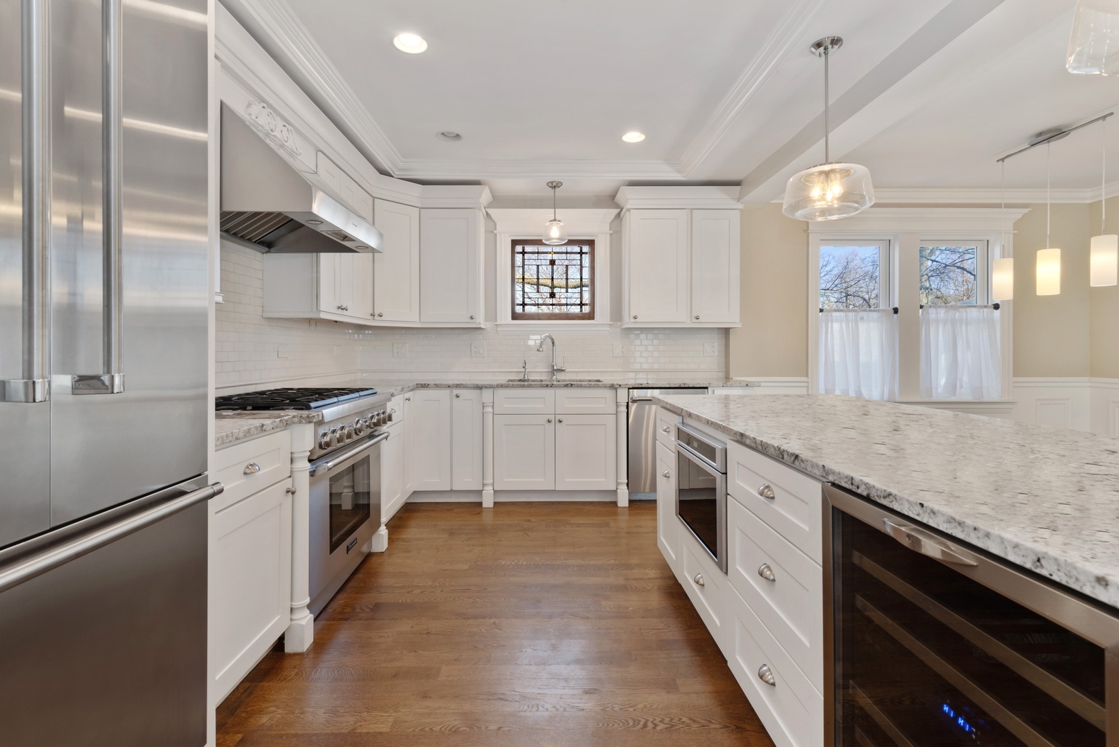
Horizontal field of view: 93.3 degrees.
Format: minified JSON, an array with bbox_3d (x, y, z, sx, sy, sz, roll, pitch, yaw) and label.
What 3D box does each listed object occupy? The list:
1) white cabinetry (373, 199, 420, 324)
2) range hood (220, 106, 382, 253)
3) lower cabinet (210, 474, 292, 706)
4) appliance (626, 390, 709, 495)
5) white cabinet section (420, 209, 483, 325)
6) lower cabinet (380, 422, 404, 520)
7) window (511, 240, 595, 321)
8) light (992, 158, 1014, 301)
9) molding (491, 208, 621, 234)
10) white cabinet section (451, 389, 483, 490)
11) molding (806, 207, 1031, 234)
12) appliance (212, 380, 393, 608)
[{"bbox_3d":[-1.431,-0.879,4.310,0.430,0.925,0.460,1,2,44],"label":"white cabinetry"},{"bbox_3d":[-1.343,-0.898,2.585,0.690,0.460,0.914,0,1,-1],"label":"range hood"},{"bbox_3d":[-1.323,0.690,1.797,0.615,0.575,0.480,0,1,-1],"label":"lower cabinet"},{"bbox_3d":[0.802,0.506,4.240,0.605,0.835,0.600,0,1,-1],"label":"appliance"},{"bbox_3d":[-0.896,-0.862,4.415,0.460,0.930,0.330,0,1,-1],"label":"white cabinet section"},{"bbox_3d":[-1.378,0.620,3.420,0.615,0.570,0.490,0,1,-1],"label":"lower cabinet"},{"bbox_3d":[-0.053,-0.809,4.580,0.715,0.695,0.060,0,1,-1],"label":"window"},{"bbox_3d":[3.026,-0.981,3.605,0.115,0.950,0.115,0,1,-1],"label":"light"},{"bbox_3d":[-0.045,-1.298,4.510,1.140,0.205,0.100,0,1,-1],"label":"molding"},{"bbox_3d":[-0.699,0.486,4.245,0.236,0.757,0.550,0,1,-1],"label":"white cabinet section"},{"bbox_3d":[2.965,-1.285,4.440,1.950,0.228,0.120,0,1,-1],"label":"molding"},{"bbox_3d":[-1.308,0.579,2.585,0.730,0.930,0.915,0,1,-1],"label":"appliance"}]

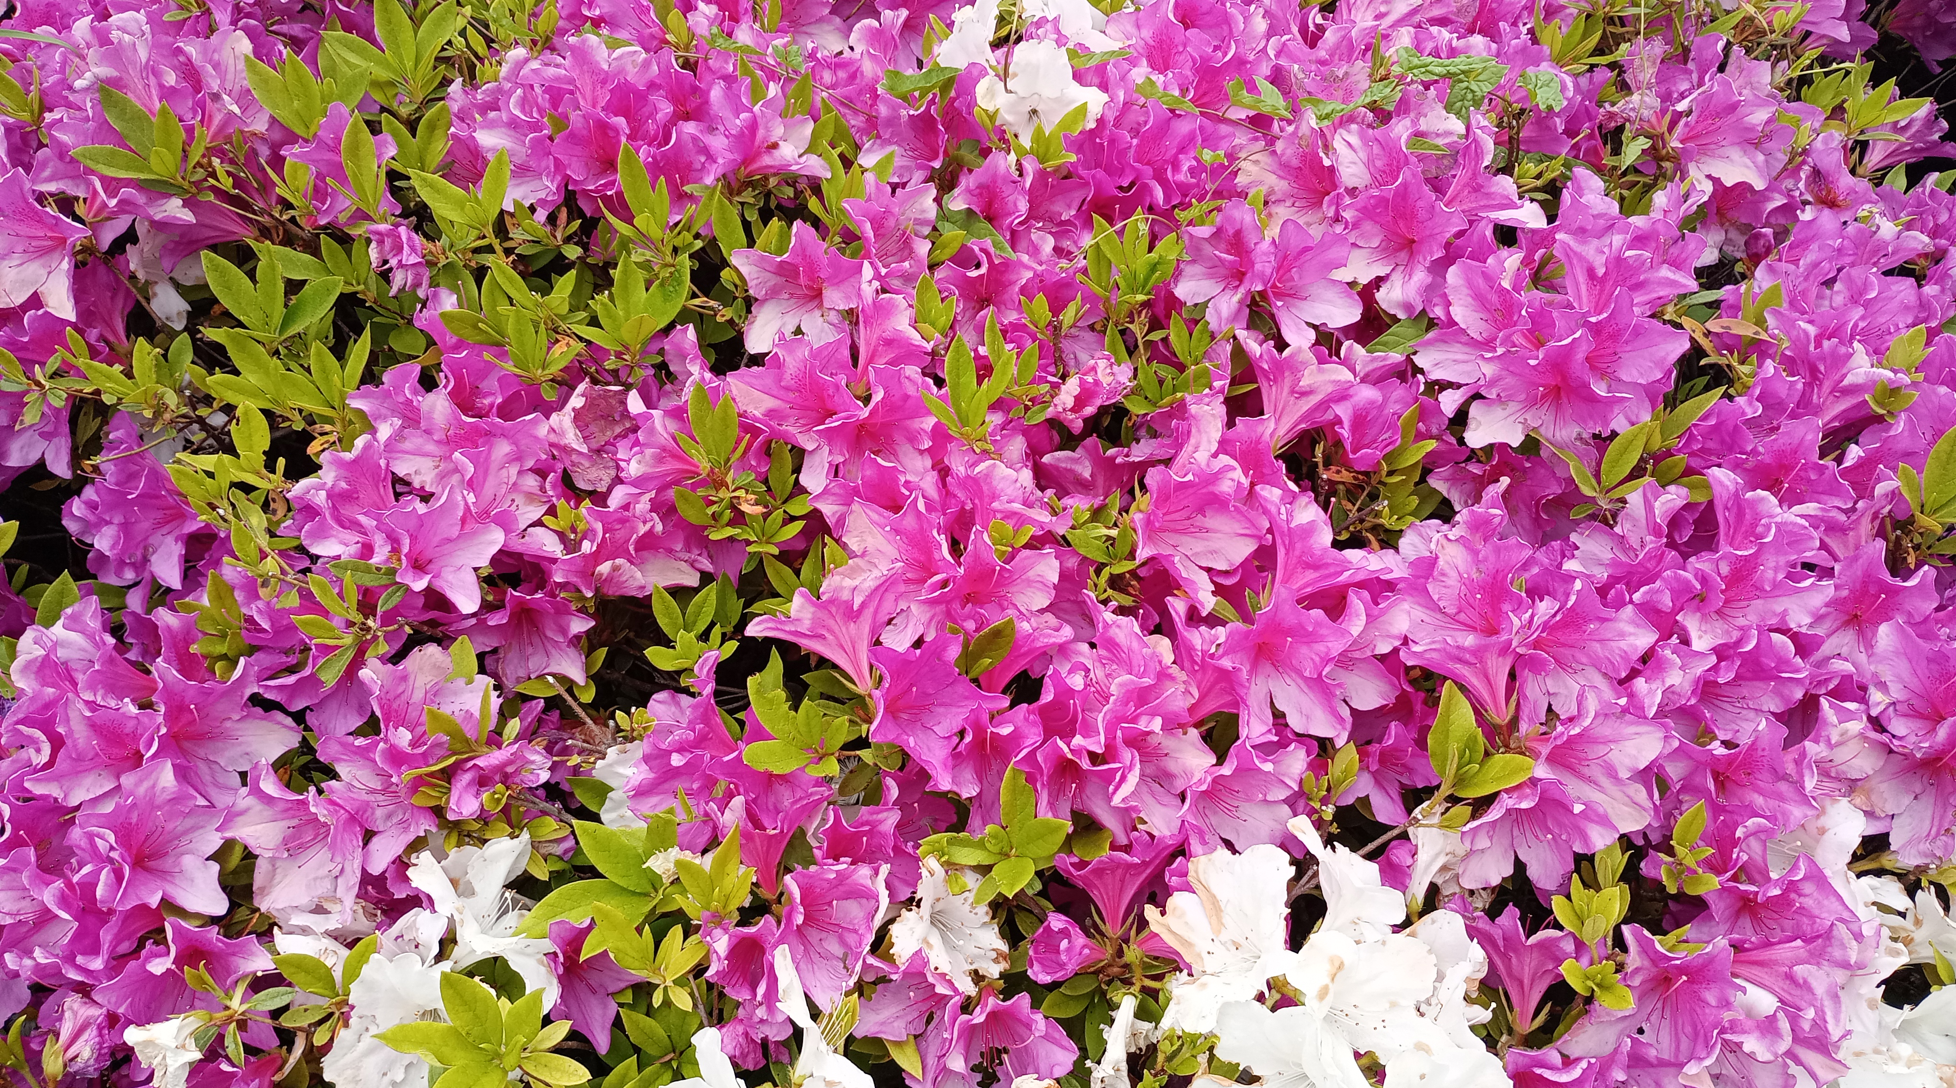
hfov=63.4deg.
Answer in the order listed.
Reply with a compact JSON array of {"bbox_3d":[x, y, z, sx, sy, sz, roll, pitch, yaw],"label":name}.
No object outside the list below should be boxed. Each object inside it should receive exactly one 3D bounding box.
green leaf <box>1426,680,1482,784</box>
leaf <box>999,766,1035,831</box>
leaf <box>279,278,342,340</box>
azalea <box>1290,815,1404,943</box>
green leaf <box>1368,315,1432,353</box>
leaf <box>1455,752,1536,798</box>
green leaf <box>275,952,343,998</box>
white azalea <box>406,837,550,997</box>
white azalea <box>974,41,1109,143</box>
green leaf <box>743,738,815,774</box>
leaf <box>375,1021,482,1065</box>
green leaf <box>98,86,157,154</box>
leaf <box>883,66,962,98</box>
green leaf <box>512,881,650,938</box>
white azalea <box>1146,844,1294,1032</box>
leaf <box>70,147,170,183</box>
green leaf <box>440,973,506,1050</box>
[{"bbox_3d":[0.204,0.080,0.680,0.022,0.010,0.045,-2,81,-6],"label":"green leaf"},{"bbox_3d":[0.017,0.124,0.765,0.018,0.008,0.033,-6,90,-1],"label":"leaf"},{"bbox_3d":[-0.341,-0.120,0.810,0.044,0.010,0.019,-43,75,6],"label":"leaf"},{"bbox_3d":[0.152,0.139,0.653,0.052,0.052,0.050,24,54,19],"label":"azalea"},{"bbox_3d":[0.217,-0.107,0.810,0.041,0.010,0.023,-26,67,-5],"label":"green leaf"},{"bbox_3d":[0.219,0.098,0.670,0.035,0.009,0.017,-21,67,9],"label":"leaf"},{"bbox_3d":[-0.295,0.191,0.698,0.035,0.008,0.017,36,54,-8],"label":"green leaf"},{"bbox_3d":[-0.226,0.169,0.720,0.066,0.050,0.062,46,56,-2],"label":"white azalea"},{"bbox_3d":[0.035,-0.246,0.865,0.072,0.057,0.048,-1,15,-3],"label":"white azalea"},{"bbox_3d":[-0.088,0.094,0.700,0.032,0.007,0.015,2,62,-8],"label":"green leaf"},{"bbox_3d":[-0.202,0.186,0.590,0.043,0.009,0.017,12,64,-6],"label":"leaf"},{"bbox_3d":[-0.460,-0.229,0.860,0.022,0.009,0.048,-43,99,-23],"label":"green leaf"},{"bbox_3d":[-0.031,-0.257,0.880,0.045,0.014,0.025,-15,52,-12],"label":"leaf"},{"bbox_3d":[-0.165,0.156,0.660,0.058,0.013,0.024,-11,62,-12],"label":"green leaf"},{"bbox_3d":[0.112,0.183,0.735,0.064,0.078,0.045,18,8,16],"label":"white azalea"},{"bbox_3d":[-0.517,-0.229,0.958,0.058,0.010,0.022,15,43,-15],"label":"leaf"},{"bbox_3d":[-0.215,0.199,0.673,0.025,0.009,0.041,-40,86,-12],"label":"green leaf"}]

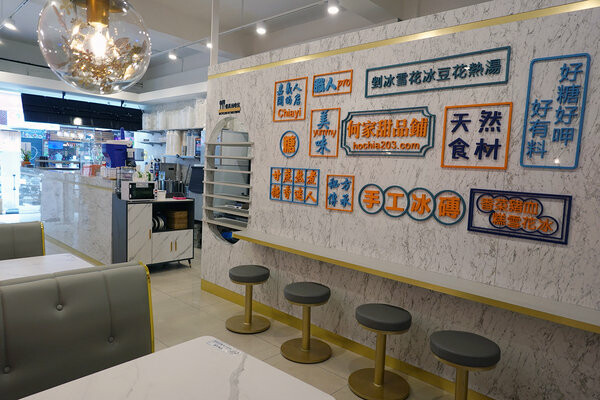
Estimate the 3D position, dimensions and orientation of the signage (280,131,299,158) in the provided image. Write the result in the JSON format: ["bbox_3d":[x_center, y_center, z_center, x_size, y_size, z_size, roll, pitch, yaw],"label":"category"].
[{"bbox_3d":[-0.084,-0.463,3.303,0.217,0.220,0.030,7,7,42],"label":"signage"}]

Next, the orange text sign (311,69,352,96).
[{"bbox_3d":[0.238,-0.886,3.049,0.379,0.161,0.030,7,6,42],"label":"orange text sign"}]

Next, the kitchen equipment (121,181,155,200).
[{"bbox_3d":[-1.874,-0.119,4.664,0.230,0.217,0.335,7,7,42],"label":"kitchen equipment"}]

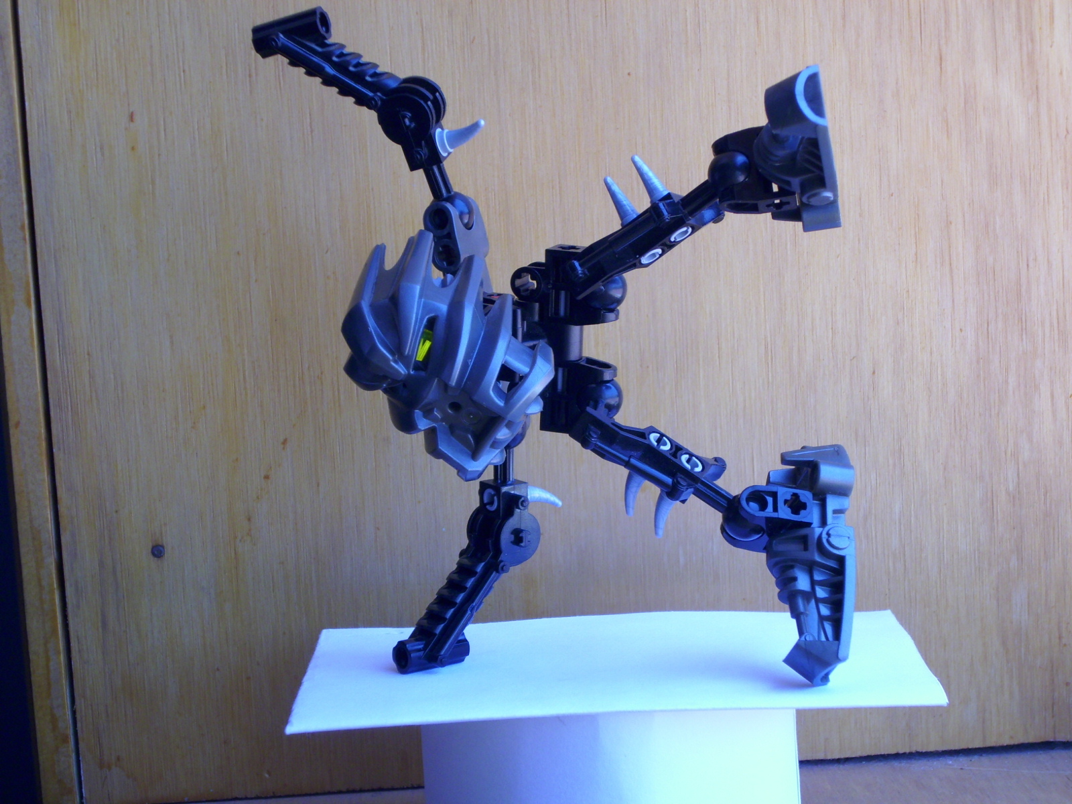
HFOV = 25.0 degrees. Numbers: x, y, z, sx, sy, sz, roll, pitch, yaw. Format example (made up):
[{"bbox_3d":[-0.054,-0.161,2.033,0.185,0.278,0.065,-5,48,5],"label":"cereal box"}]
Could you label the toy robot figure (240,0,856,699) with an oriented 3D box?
[{"bbox_3d":[0.004,-0.013,0.522,0.130,0.150,0.085,-3,7,0],"label":"toy robot figure"}]

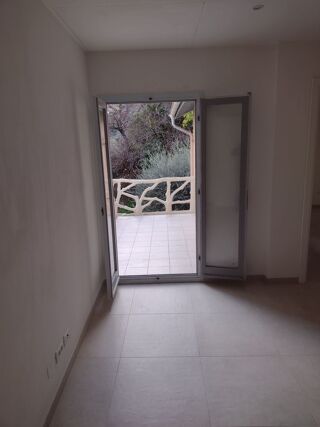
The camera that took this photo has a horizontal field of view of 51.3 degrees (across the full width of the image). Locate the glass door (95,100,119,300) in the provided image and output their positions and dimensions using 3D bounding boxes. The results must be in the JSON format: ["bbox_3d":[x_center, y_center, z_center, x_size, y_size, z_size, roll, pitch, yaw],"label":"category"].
[{"bbox_3d":[-0.512,-0.123,3.331,0.050,1.937,0.462,-2,14,2],"label":"glass door"}]

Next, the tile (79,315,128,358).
[{"bbox_3d":[-0.479,1.059,2.892,0.360,0.015,0.615,-2,14,2],"label":"tile"}]

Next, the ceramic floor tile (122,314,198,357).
[{"bbox_3d":[0.008,1.043,2.876,0.615,0.015,0.615,-2,14,2],"label":"ceramic floor tile"}]

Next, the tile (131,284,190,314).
[{"bbox_3d":[0.023,0.891,3.474,0.615,0.015,0.621,-2,14,2],"label":"tile"}]

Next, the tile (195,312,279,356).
[{"bbox_3d":[0.622,1.023,2.855,0.615,0.015,0.615,-2,14,2],"label":"tile"}]

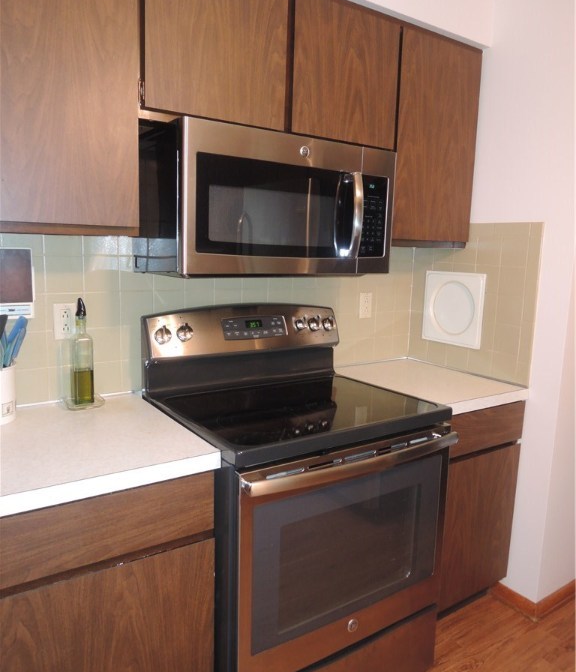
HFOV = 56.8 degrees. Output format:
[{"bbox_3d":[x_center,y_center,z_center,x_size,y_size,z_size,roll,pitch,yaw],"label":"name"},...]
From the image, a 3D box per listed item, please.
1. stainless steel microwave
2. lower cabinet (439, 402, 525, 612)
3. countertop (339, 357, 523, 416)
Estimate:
[{"bbox_3d":[-0.060,-0.420,1.782,0.762,0.415,0.396,-5,11,-33],"label":"stainless steel microwave"},{"bbox_3d":[0.508,0.590,2.207,0.518,0.768,0.620,-5,11,-33],"label":"lower cabinet"},{"bbox_3d":[0.521,0.191,2.137,0.518,0.043,0.630,-5,11,-33],"label":"countertop"}]

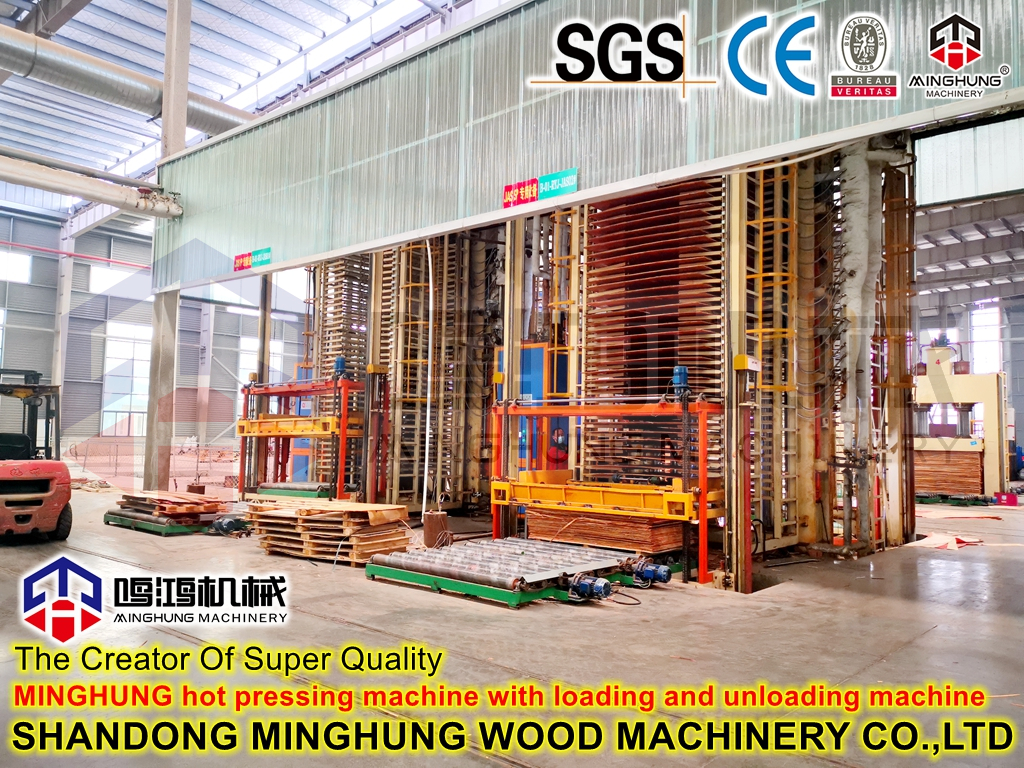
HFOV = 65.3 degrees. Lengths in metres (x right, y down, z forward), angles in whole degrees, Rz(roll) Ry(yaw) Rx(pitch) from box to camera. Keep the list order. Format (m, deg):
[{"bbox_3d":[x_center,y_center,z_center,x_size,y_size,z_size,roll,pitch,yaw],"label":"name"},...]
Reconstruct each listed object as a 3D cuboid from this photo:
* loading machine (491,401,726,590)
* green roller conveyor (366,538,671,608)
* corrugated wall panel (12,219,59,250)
[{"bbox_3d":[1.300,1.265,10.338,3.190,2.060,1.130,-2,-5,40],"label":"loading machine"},{"bbox_3d":[-0.053,1.974,8.642,2.114,0.262,2.145,-2,-5,40],"label":"green roller conveyor"},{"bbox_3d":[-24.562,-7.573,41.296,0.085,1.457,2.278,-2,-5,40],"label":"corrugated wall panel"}]

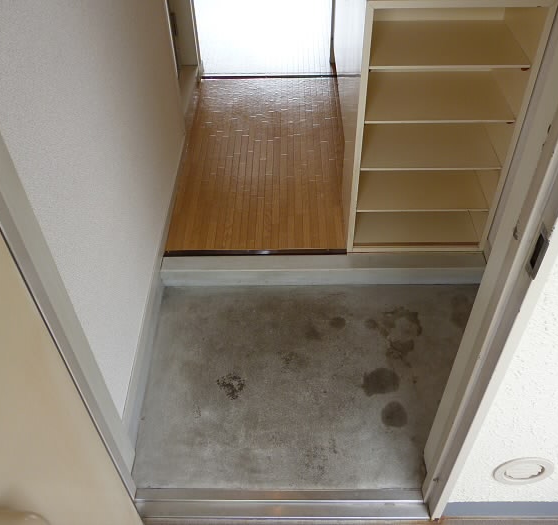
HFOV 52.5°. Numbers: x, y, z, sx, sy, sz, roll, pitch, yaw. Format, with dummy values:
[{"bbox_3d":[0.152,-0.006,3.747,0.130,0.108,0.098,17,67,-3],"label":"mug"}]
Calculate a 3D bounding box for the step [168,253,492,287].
[{"bbox_3d":[0.161,0.028,2.050,1.155,0.078,0.077,0,45,1],"label":"step"}]

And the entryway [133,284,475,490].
[{"bbox_3d":[0.161,0.349,1.787,1.133,0.040,0.750,0,45,1],"label":"entryway"}]

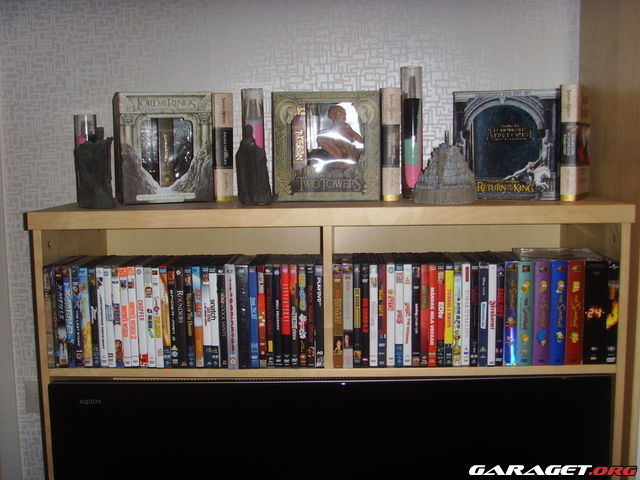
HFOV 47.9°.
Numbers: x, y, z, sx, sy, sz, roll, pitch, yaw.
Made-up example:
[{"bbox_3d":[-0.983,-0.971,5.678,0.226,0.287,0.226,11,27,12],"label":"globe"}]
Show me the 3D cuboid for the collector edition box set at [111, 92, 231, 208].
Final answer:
[{"bbox_3d":[-0.321,-0.197,1.560,0.226,0.225,0.160,-3,7,-17],"label":"collector edition box set"}]

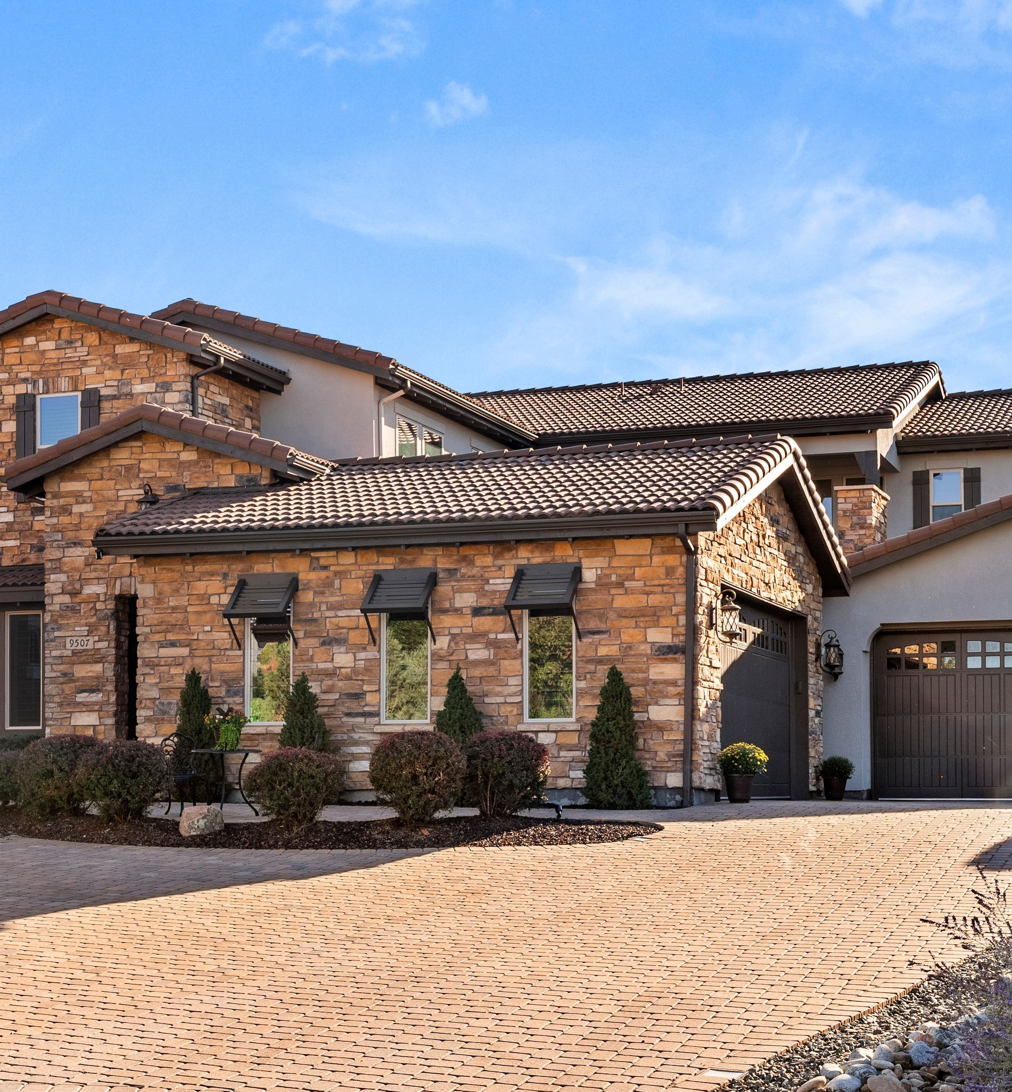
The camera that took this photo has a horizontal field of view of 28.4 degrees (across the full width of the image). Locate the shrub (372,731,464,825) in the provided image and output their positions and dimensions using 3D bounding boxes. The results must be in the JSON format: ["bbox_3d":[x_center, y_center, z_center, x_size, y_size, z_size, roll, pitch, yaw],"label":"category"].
[{"bbox_3d":[-0.877,2.307,19.900,0.950,0.940,0.950,0,-2,0],"label":"shrub"}]

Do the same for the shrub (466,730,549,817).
[{"bbox_3d":[-0.019,2.308,20.300,0.880,0.880,0.880,0,-2,0],"label":"shrub"}]

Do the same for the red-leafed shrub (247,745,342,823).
[{"bbox_3d":[-2.210,2.503,20.900,1.010,0.820,1.000,0,-2,0],"label":"red-leafed shrub"}]

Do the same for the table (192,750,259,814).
[{"bbox_3d":[-3.085,2.600,22.000,0.760,0.720,0.740,0,-2,0],"label":"table"}]

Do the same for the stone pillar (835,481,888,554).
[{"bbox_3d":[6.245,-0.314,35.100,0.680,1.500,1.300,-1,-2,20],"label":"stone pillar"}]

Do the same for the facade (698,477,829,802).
[{"bbox_3d":[3.151,1.139,25.100,0.400,3.950,7.100,-1,-2,20],"label":"facade"}]

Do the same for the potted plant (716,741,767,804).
[{"bbox_3d":[2.564,2.473,21.750,0.540,0.660,0.540,0,-2,0],"label":"potted plant"}]

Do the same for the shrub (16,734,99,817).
[{"bbox_3d":[-4.696,2.415,21.000,0.900,0.880,0.900,0,-2,0],"label":"shrub"}]

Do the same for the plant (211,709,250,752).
[{"bbox_3d":[-3.043,2.024,22.000,0.450,0.480,0.450,0,-2,0],"label":"plant"}]

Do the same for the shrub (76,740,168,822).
[{"bbox_3d":[-3.916,2.398,20.400,0.930,0.840,0.920,0,-2,0],"label":"shrub"}]

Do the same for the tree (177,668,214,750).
[{"bbox_3d":[-3.595,2.173,23.300,0.550,1.500,0.550,-1,-2,20],"label":"tree"}]

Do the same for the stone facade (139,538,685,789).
[{"bbox_3d":[-1.259,1.428,23.050,7.100,2.950,0.400,-1,-2,20],"label":"stone facade"}]

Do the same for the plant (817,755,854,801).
[{"bbox_3d":[4.615,3.256,28.000,0.520,0.650,0.520,-1,-2,20],"label":"plant"}]

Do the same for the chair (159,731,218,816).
[{"bbox_3d":[-3.366,2.424,21.200,0.440,0.900,0.500,2,-3,-41],"label":"chair"}]

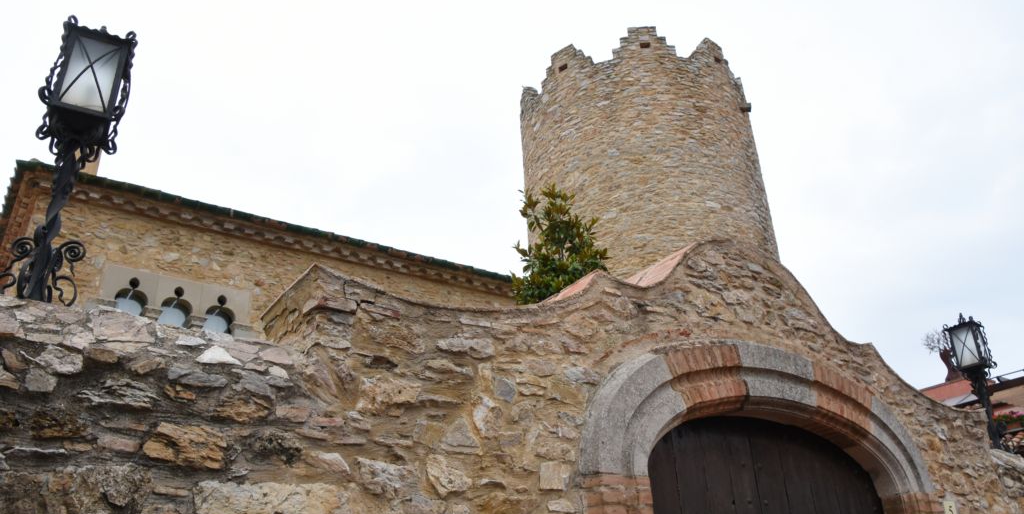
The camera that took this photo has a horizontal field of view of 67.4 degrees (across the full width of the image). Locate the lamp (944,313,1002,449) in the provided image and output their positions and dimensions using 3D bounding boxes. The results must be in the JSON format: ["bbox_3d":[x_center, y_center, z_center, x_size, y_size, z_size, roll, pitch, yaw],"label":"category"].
[{"bbox_3d":[4.016,1.042,6.609,0.290,1.170,0.290,14,-27,-34],"label":"lamp"}]

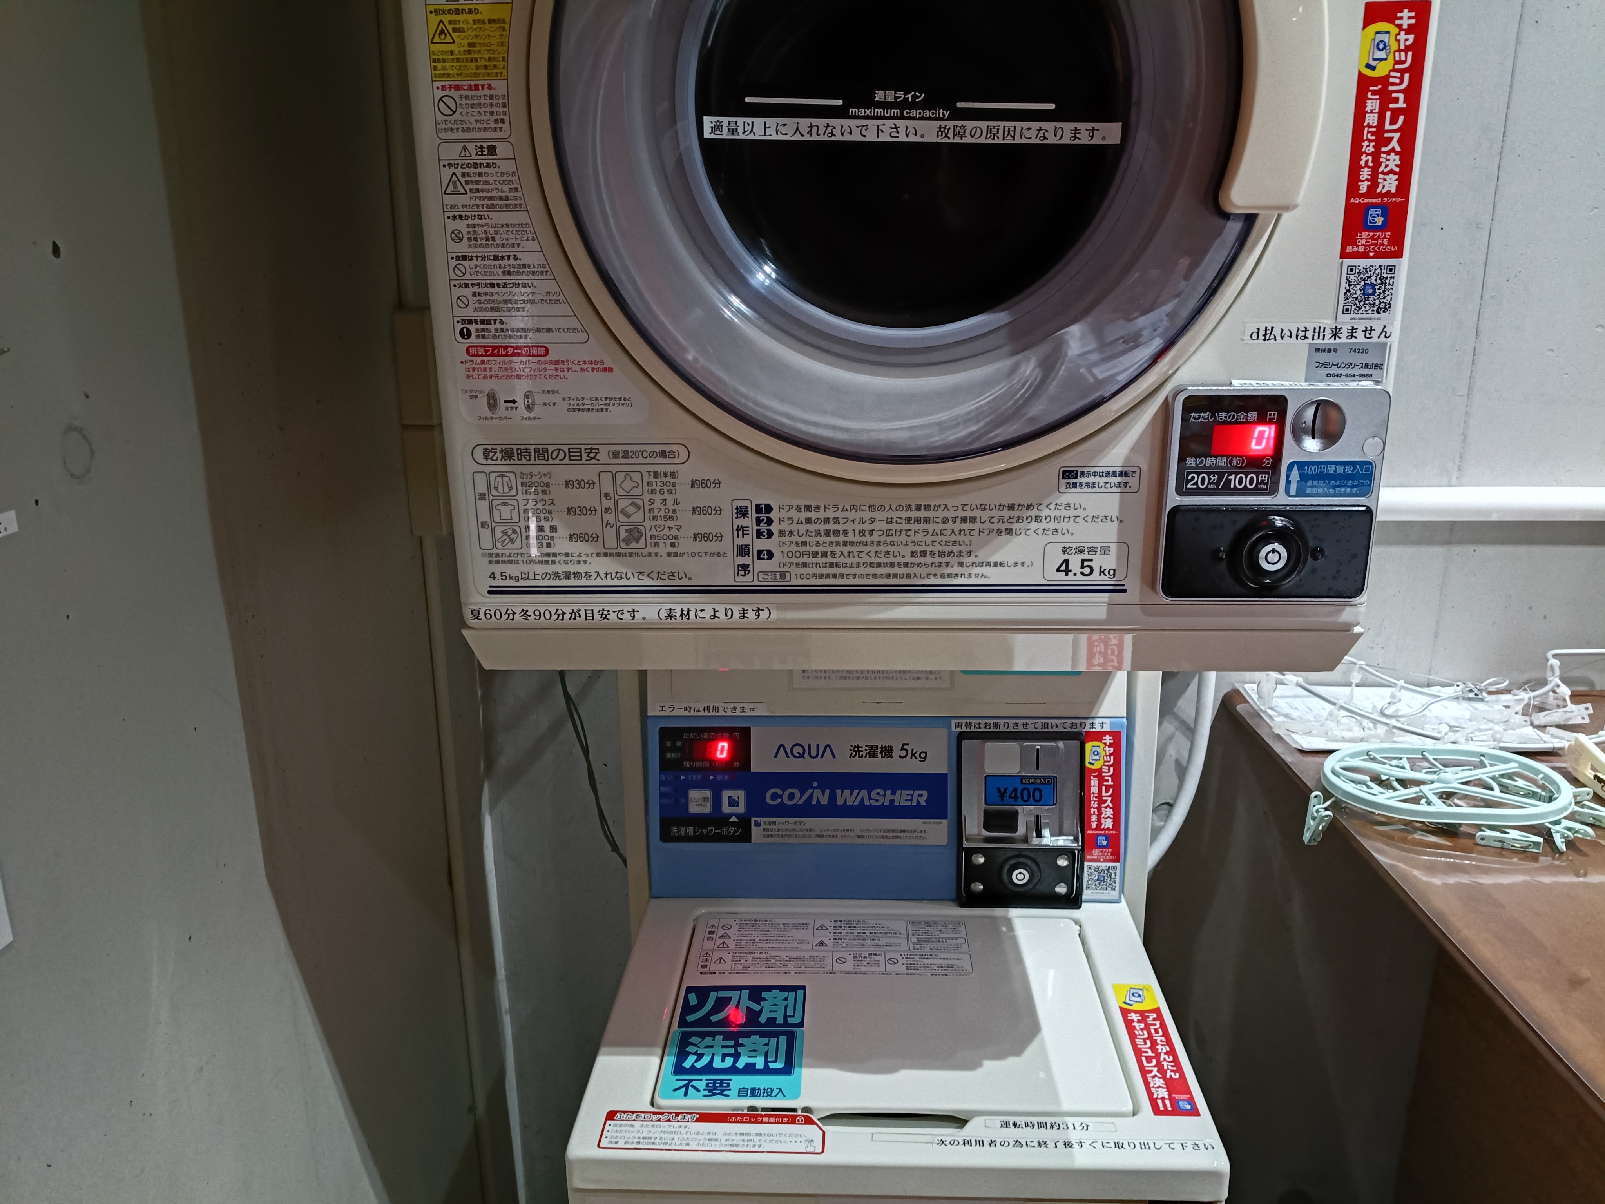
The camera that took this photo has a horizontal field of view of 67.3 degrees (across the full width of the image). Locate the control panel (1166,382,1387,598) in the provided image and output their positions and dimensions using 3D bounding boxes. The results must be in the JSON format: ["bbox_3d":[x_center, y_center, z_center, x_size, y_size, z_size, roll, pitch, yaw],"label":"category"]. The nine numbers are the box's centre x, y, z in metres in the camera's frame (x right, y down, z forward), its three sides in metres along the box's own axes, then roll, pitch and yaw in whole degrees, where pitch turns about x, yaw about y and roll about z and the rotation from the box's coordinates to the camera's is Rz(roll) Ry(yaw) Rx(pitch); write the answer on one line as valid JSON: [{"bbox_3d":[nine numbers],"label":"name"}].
[{"bbox_3d":[0.313,-0.069,0.801,0.139,0.143,0.028,0,16,2],"label":"control panel"}]

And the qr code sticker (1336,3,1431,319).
[{"bbox_3d":[0.364,-0.272,0.755,0.040,0.190,0.002,0,16,2],"label":"qr code sticker"}]

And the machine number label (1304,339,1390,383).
[{"bbox_3d":[0.355,-0.157,0.788,0.051,0.028,0.002,0,16,2],"label":"machine number label"}]

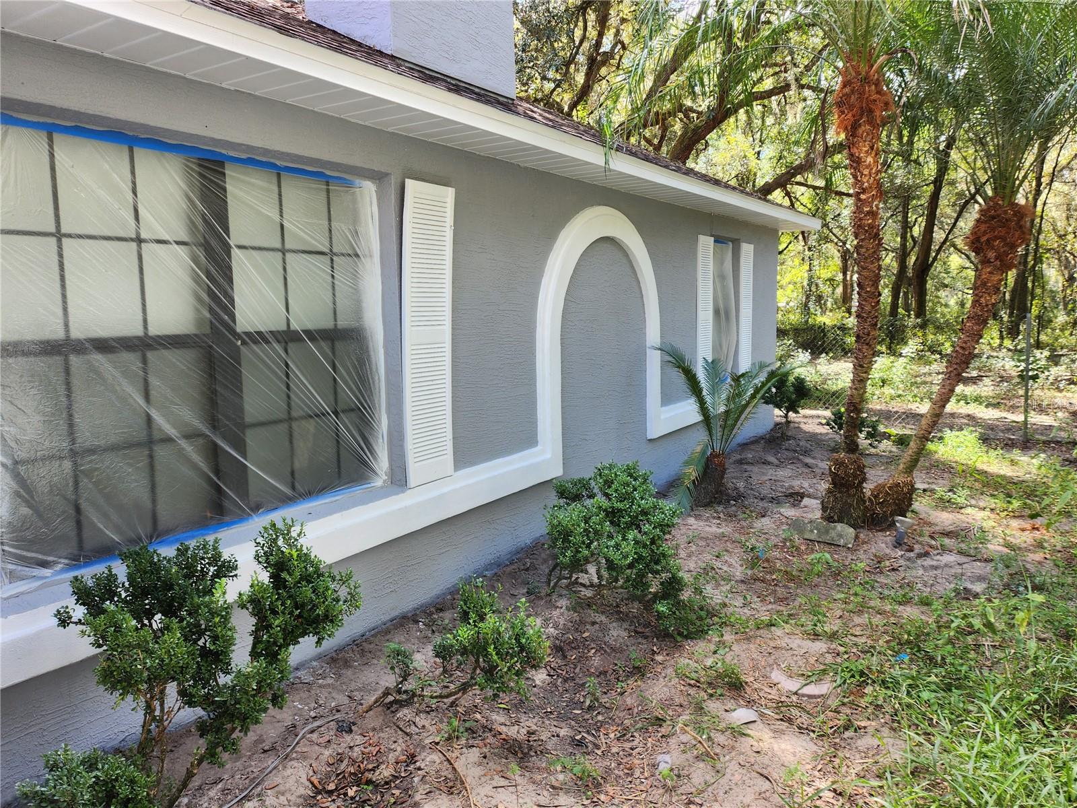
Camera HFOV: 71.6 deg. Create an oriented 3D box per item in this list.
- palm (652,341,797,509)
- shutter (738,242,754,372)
[{"bbox_3d":[1.455,0.170,5.830,1.030,1.270,0.970,2,8,14],"label":"palm"},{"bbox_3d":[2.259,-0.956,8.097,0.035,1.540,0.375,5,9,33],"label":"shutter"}]

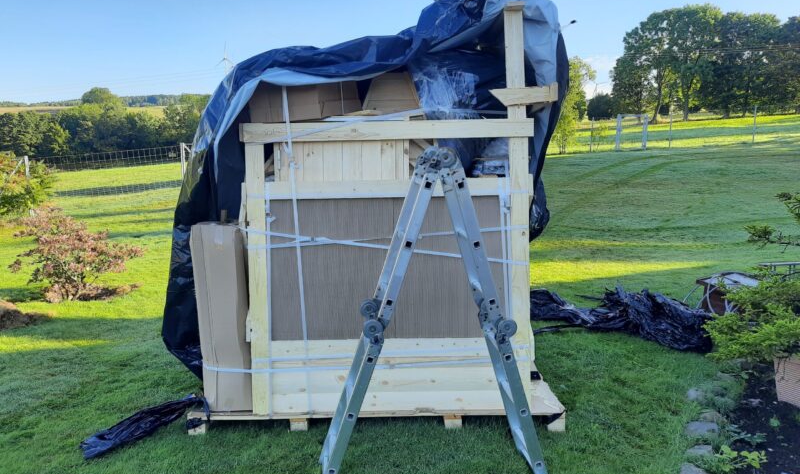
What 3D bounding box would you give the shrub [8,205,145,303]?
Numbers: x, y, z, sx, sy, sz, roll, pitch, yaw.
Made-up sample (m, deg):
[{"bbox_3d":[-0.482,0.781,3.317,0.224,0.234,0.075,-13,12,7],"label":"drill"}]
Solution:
[{"bbox_3d":[-3.628,0.190,6.593,1.500,1.080,1.400,-1,8,0],"label":"shrub"}]

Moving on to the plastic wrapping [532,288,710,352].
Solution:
[{"bbox_3d":[2.039,0.656,5.410,1.750,0.370,0.800,5,10,32],"label":"plastic wrapping"}]

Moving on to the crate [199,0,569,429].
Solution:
[{"bbox_3d":[-0.152,-0.129,3.823,2.230,2.440,1.200,-1,9,-1],"label":"crate"}]

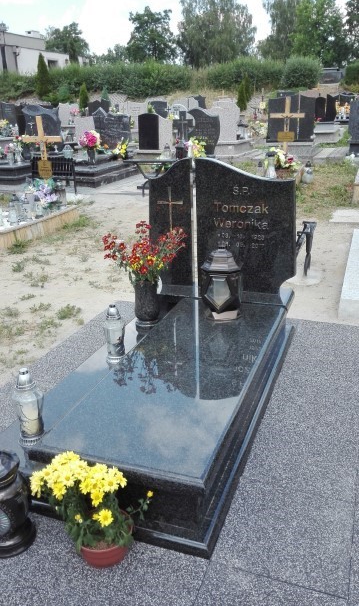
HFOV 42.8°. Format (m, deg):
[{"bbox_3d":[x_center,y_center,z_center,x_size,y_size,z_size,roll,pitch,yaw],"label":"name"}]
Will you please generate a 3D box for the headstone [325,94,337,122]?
[{"bbox_3d":[4.979,-6.388,15.000,0.420,0.830,0.120,6,21,20],"label":"headstone"}]

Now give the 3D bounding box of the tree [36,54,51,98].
[{"bbox_3d":[-5.940,-9.871,20.000,0.620,1.950,0.620,5,21,21],"label":"tree"}]

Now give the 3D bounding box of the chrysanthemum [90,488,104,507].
[{"bbox_3d":[-0.284,0.672,1.586,0.047,0.052,0.038,-6,22,-13],"label":"chrysanthemum"}]

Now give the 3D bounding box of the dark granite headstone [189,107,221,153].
[{"bbox_3d":[0.497,-3.418,9.100,0.660,0.920,0.100,5,21,21],"label":"dark granite headstone"}]

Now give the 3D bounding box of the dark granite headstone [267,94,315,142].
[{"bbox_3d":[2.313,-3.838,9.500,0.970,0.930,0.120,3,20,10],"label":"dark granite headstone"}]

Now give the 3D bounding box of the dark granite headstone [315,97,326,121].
[{"bbox_3d":[4.567,-6.254,14.800,0.380,0.750,0.120,6,21,20],"label":"dark granite headstone"}]

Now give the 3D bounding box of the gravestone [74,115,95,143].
[{"bbox_3d":[-2.033,-3.692,9.800,0.490,0.660,0.120,6,21,20],"label":"gravestone"}]

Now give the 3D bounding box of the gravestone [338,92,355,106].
[{"bbox_3d":[5.136,-6.023,14.000,0.530,0.820,0.120,5,21,21],"label":"gravestone"}]

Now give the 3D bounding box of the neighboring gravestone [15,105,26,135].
[{"bbox_3d":[-3.576,-4.083,10.300,0.320,0.740,0.120,5,21,21],"label":"neighboring gravestone"}]

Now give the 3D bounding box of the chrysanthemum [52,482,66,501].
[{"bbox_3d":[-0.413,0.649,1.576,0.047,0.052,0.038,-8,22,-18],"label":"chrysanthemum"}]

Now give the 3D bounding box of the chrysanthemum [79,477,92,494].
[{"bbox_3d":[-0.300,0.582,1.460,0.042,0.042,0.032,5,21,21],"label":"chrysanthemum"}]

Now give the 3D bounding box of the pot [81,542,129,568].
[{"bbox_3d":[-0.264,0.880,1.687,0.190,0.120,0.190,-1,21,0],"label":"pot"}]

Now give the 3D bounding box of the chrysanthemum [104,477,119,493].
[{"bbox_3d":[-0.236,0.633,1.593,0.049,0.050,0.038,-5,21,-11],"label":"chrysanthemum"}]

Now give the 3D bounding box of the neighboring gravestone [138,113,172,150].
[{"bbox_3d":[-0.660,-4.719,12.600,0.920,0.950,0.160,7,22,20],"label":"neighboring gravestone"}]

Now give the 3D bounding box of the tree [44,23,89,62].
[{"bbox_3d":[-14.676,-32.824,60.000,6.000,7.000,6.000,-5,20,-11],"label":"tree"}]

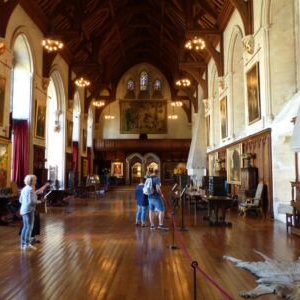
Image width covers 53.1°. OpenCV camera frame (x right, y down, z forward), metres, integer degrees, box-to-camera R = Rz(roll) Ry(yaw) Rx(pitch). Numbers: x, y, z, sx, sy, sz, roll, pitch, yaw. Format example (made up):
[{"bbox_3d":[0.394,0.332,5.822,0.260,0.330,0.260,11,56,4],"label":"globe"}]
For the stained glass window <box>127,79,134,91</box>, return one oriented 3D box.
[{"bbox_3d":[-2.396,-8.170,37.802,0.955,1.550,0.200,0,-4,1],"label":"stained glass window"}]

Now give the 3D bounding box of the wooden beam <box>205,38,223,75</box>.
[{"bbox_3d":[3.795,-5.557,18.022,1.096,2.324,0.320,0,-4,1],"label":"wooden beam"}]

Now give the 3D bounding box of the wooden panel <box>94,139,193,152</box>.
[{"bbox_3d":[-0.733,-0.500,35.076,11.200,1.602,0.250,0,-5,1],"label":"wooden panel"}]

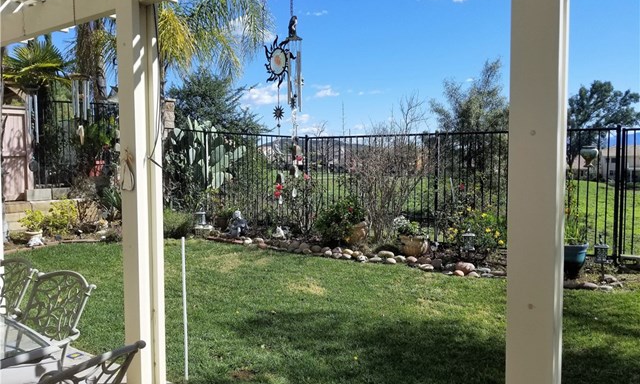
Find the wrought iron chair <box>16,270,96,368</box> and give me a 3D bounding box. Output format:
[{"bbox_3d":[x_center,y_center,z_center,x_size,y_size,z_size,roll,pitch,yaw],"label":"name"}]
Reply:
[{"bbox_3d":[-1.575,0.912,2.477,0.600,0.910,0.630,2,4,34],"label":"wrought iron chair"}]

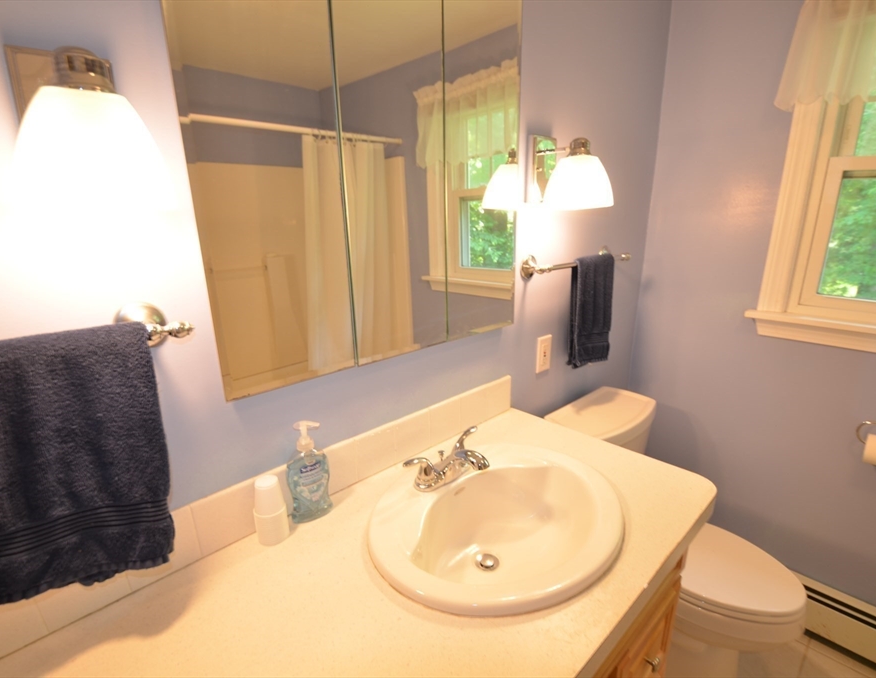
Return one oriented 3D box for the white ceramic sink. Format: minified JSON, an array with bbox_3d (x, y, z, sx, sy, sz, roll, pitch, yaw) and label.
[{"bbox_3d":[0.122,0.411,0.863,0.520,0.190,0.440,-16,22,-40],"label":"white ceramic sink"}]

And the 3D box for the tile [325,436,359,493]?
[{"bbox_3d":[-0.219,0.275,0.896,0.106,0.106,0.008,-16,22,-40],"label":"tile"}]

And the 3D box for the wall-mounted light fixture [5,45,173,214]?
[{"bbox_3d":[-0.387,-0.225,0.464,0.160,0.195,0.200,-16,22,-40],"label":"wall-mounted light fixture"}]

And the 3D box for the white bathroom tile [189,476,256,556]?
[{"bbox_3d":[-0.376,0.316,0.763,0.107,0.095,0.011,-15,21,-40],"label":"white bathroom tile"}]

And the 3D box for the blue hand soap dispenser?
[{"bbox_3d":[-0.251,0.252,0.819,0.050,0.196,0.080,10,20,34],"label":"blue hand soap dispenser"}]

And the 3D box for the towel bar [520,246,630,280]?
[{"bbox_3d":[0.450,-0.249,1.336,0.580,0.070,0.086,-16,22,-40],"label":"towel bar"}]

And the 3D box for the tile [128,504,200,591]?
[{"bbox_3d":[-0.453,0.338,0.698,0.107,0.099,0.011,-15,21,-40],"label":"tile"}]

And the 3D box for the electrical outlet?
[{"bbox_3d":[0.342,0.049,1.370,0.073,0.117,0.008,-16,22,-40],"label":"electrical outlet"}]

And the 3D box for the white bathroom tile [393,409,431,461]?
[{"bbox_3d":[-0.063,0.230,1.034,0.106,0.090,0.011,-15,21,-40],"label":"white bathroom tile"}]

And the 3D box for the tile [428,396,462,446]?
[{"bbox_3d":[0.016,0.210,1.103,0.109,0.093,0.011,-15,21,-40],"label":"tile"}]

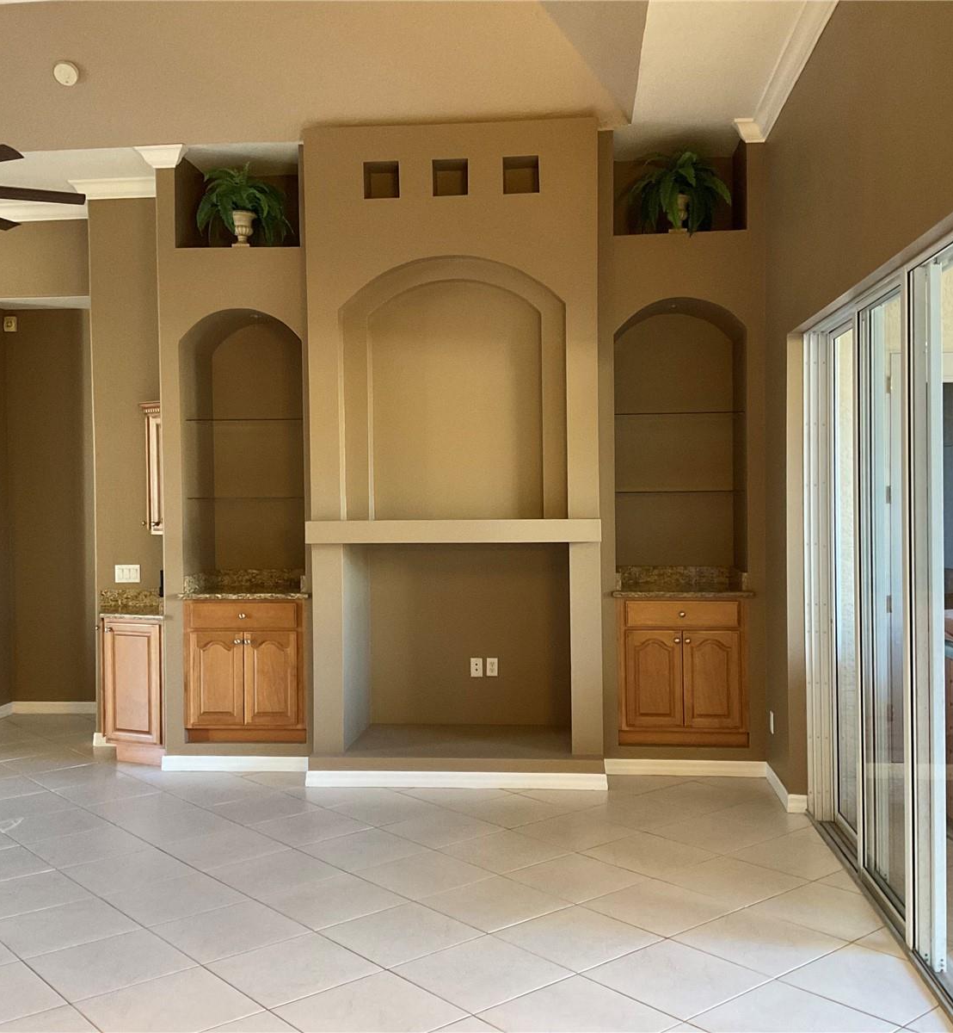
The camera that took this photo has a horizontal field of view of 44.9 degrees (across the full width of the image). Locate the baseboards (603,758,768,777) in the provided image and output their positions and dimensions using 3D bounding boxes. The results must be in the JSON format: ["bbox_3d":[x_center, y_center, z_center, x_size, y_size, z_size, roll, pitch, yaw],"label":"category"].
[{"bbox_3d":[1.200,1.440,6.615,0.907,0.088,0.018,-1,1,5],"label":"baseboards"}]

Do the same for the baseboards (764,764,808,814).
[{"bbox_3d":[1.656,1.442,6.198,0.097,0.088,0.767,-1,1,5],"label":"baseboards"}]

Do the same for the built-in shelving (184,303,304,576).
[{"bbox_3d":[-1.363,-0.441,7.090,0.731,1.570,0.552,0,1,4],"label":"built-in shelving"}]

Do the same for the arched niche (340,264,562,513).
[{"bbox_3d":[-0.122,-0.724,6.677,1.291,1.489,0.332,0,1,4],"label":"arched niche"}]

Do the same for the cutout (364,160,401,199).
[{"bbox_3d":[-0.523,-1.889,6.587,0.197,0.204,0.215,-1,1,5],"label":"cutout"}]

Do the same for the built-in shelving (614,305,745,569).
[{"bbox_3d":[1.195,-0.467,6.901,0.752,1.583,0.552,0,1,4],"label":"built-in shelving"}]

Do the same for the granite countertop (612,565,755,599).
[{"bbox_3d":[1.205,0.394,6.901,0.816,0.146,0.628,0,1,4],"label":"granite countertop"}]

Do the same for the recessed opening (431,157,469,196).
[{"bbox_3d":[-0.135,-1.893,6.552,0.197,0.202,0.215,-1,1,5],"label":"recessed opening"}]

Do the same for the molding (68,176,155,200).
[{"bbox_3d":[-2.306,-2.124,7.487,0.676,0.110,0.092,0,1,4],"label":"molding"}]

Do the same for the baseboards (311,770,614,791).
[{"bbox_3d":[-0.115,1.468,6.415,1.678,0.085,0.029,0,1,4],"label":"baseboards"}]

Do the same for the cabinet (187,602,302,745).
[{"bbox_3d":[-1.349,0.915,7.113,0.733,0.850,0.580,0,1,4],"label":"cabinet"}]

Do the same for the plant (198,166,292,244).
[{"bbox_3d":[-1.388,-1.841,6.926,0.558,0.478,0.419,0,1,4],"label":"plant"}]

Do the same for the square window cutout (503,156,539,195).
[{"bbox_3d":[0.260,-1.897,6.516,0.198,0.206,0.215,-1,1,5],"label":"square window cutout"}]

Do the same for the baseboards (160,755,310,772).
[{"bbox_3d":[-1.408,1.468,6.853,0.948,0.088,0.018,-1,1,5],"label":"baseboards"}]

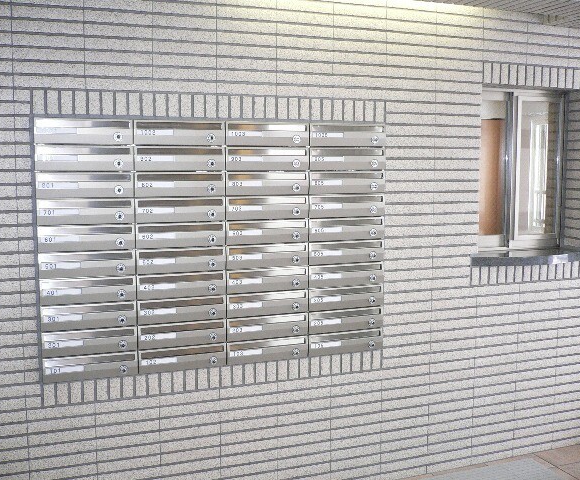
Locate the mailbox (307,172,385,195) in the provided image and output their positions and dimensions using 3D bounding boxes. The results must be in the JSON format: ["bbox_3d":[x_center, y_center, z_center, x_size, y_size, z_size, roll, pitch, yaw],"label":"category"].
[{"bbox_3d":[0.223,-0.250,2.834,0.352,0.098,0.150,-2,7,-20],"label":"mailbox"}]

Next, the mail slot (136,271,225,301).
[{"bbox_3d":[-0.450,0.172,2.638,0.352,0.098,0.150,-2,7,-20],"label":"mail slot"}]

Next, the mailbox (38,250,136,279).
[{"bbox_3d":[-0.797,0.086,2.562,0.355,0.099,0.160,-2,7,-19],"label":"mailbox"}]

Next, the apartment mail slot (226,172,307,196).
[{"bbox_3d":[-0.115,-0.240,2.756,0.355,0.099,0.160,-2,7,-19],"label":"apartment mail slot"}]

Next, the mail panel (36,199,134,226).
[{"bbox_3d":[-0.782,-0.112,2.484,0.352,0.098,0.150,-2,7,-20],"label":"mail panel"}]

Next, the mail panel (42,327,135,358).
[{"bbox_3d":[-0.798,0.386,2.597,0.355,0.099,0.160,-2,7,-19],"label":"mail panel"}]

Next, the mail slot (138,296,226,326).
[{"bbox_3d":[-0.450,0.271,2.649,0.352,0.098,0.150,-2,7,-20],"label":"mail slot"}]

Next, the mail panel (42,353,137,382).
[{"bbox_3d":[-0.783,0.488,2.550,0.356,0.099,0.100,-2,7,-20],"label":"mail panel"}]

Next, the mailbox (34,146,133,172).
[{"bbox_3d":[-0.782,-0.309,2.463,0.356,0.099,0.100,-2,7,-20],"label":"mailbox"}]

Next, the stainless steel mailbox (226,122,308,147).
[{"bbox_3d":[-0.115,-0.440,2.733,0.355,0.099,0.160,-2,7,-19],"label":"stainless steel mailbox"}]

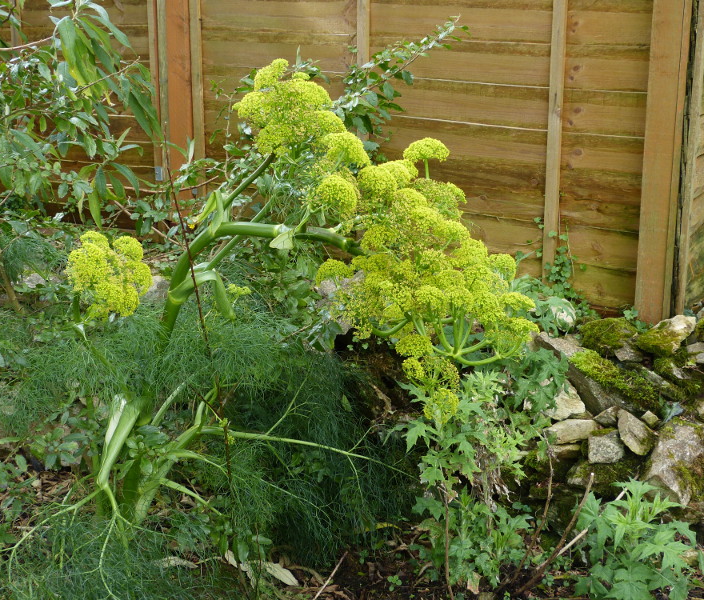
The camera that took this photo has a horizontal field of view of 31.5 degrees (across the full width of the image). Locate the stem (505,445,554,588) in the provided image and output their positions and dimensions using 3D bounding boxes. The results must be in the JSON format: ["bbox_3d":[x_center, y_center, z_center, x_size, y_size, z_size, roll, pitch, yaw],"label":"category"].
[{"bbox_3d":[0.380,0.461,2.670,0.105,0.325,0.080,2,17,8],"label":"stem"}]

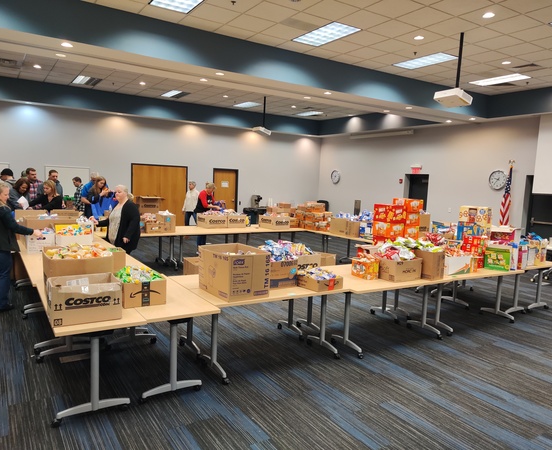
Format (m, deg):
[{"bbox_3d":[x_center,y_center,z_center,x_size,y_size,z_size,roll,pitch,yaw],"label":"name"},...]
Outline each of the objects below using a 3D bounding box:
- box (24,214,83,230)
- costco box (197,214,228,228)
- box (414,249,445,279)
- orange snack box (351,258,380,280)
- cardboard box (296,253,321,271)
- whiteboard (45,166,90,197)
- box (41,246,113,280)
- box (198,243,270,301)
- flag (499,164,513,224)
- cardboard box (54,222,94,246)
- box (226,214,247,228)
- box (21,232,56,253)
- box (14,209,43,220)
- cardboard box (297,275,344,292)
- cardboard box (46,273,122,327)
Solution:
[{"bbox_3d":[-3.081,0.108,6.443,0.643,0.390,0.420,-1,6,-32],"label":"box"},{"bbox_3d":[-1.395,-0.099,10.299,0.500,0.284,0.466,-1,7,-38],"label":"costco box"},{"bbox_3d":[1.851,0.475,5.653,0.211,0.326,0.265,-1,7,-36],"label":"box"},{"bbox_3d":[1.040,0.517,5.449,0.181,0.203,0.237,-1,6,-34],"label":"orange snack box"},{"bbox_3d":[0.184,0.450,5.315,0.480,0.280,0.420,-2,7,-40],"label":"cardboard box"},{"bbox_3d":[-6.040,-1.217,13.609,1.220,0.905,0.030,-1,6,-32],"label":"whiteboard"},{"bbox_3d":[-1.653,0.415,3.889,0.440,0.390,0.620,-1,6,-32],"label":"box"},{"bbox_3d":[-0.374,0.417,4.220,0.408,0.395,0.550,-1,6,-36],"label":"box"},{"bbox_3d":[6.149,-0.747,12.485,0.290,1.600,0.250,6,6,36],"label":"flag"},{"bbox_3d":[-2.703,0.160,6.235,0.460,0.360,0.300,-1,6,-32],"label":"cardboard box"},{"bbox_3d":[-0.981,-0.110,10.585,0.467,0.290,0.430,-1,7,-36],"label":"box"},{"bbox_3d":[-3.146,0.215,6.262,0.320,0.255,0.380,-1,6,-32],"label":"box"},{"bbox_3d":[-3.974,-0.028,7.598,0.410,0.410,0.380,-1,6,-34],"label":"box"},{"bbox_3d":[0.434,0.559,4.592,0.318,0.110,0.310,-2,6,-37],"label":"cardboard box"},{"bbox_3d":[-1.400,0.534,3.418,0.453,0.265,0.395,-1,6,-32],"label":"cardboard box"}]

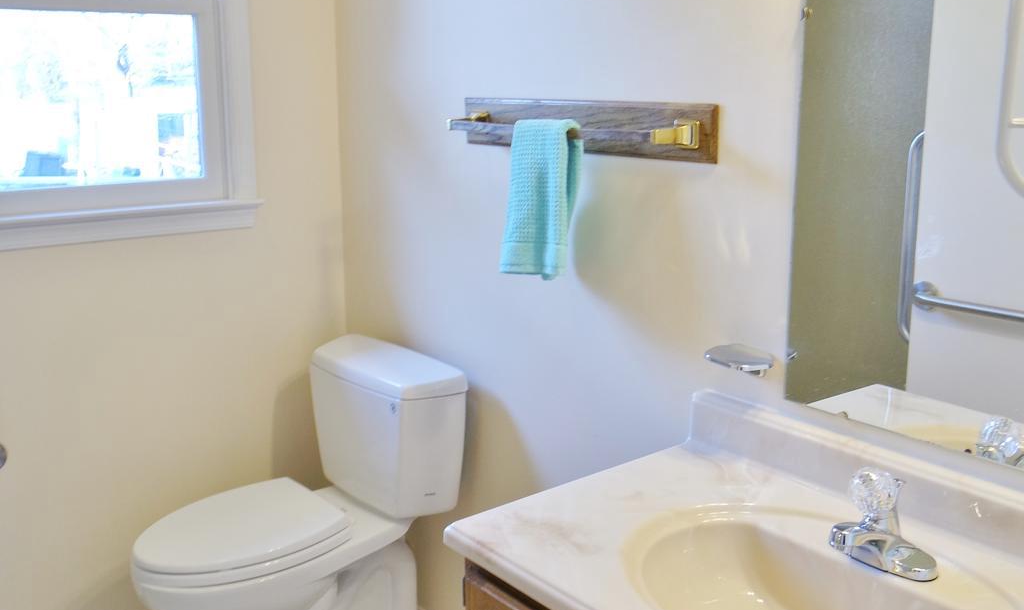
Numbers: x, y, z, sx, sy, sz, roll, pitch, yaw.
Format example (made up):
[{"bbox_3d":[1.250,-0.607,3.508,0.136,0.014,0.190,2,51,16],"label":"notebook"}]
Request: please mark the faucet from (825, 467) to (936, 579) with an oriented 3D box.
[{"bbox_3d":[0.474,0.284,1.359,0.143,0.135,0.162,-10,17,-38],"label":"faucet"}]

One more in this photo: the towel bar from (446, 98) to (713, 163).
[{"bbox_3d":[0.079,-0.338,1.950,0.116,0.098,0.706,-10,17,-38],"label":"towel bar"}]

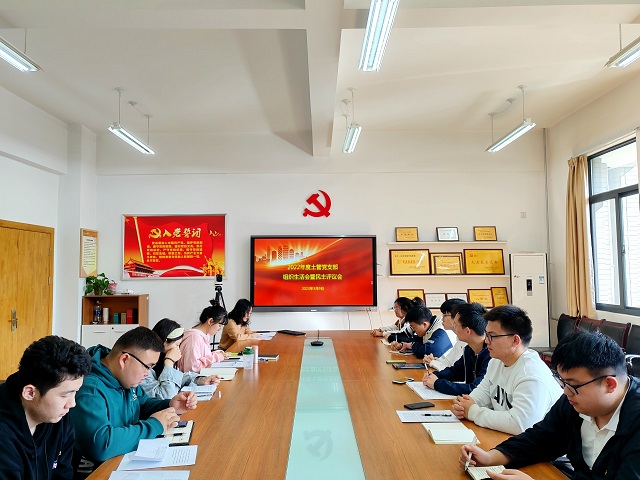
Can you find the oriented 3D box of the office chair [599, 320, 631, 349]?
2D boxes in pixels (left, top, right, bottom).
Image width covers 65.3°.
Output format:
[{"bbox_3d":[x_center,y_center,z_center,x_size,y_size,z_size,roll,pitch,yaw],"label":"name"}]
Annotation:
[{"bbox_3d":[2.791,1.307,5.117,0.620,0.970,0.570,0,-3,-1],"label":"office chair"}]

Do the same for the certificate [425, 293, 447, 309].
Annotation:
[{"bbox_3d":[1.648,0.873,7.074,0.284,0.228,0.025,0,-17,-1],"label":"certificate"}]

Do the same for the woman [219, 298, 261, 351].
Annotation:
[{"bbox_3d":[-0.922,1.267,5.643,0.630,1.200,0.500,-1,-4,11],"label":"woman"}]

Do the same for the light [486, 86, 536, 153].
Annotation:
[{"bbox_3d":[2.325,-1.421,6.155,0.150,0.447,1.289,0,-3,-1],"label":"light"}]

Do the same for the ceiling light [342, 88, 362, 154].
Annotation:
[{"bbox_3d":[0.390,-1.404,6.136,0.150,0.447,1.289,0,-3,-1],"label":"ceiling light"}]

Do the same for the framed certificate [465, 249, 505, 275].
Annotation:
[{"bbox_3d":[2.353,0.318,7.140,0.572,0.382,0.025,0,-16,-1],"label":"framed certificate"}]

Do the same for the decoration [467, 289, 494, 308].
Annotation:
[{"bbox_3d":[2.279,0.838,7.074,0.328,0.269,0.025,0,-18,-1],"label":"decoration"}]

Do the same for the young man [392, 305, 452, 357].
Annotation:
[{"bbox_3d":[0.937,1.180,4.375,0.720,1.183,0.540,0,-3,-13],"label":"young man"}]

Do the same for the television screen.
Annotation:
[{"bbox_3d":[-0.087,0.479,7.083,1.794,1.085,0.090,0,-3,-1],"label":"television screen"}]

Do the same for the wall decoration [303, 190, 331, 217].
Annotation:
[{"bbox_3d":[-0.036,-0.522,7.225,0.405,0.388,0.025,0,-3,-1],"label":"wall decoration"}]

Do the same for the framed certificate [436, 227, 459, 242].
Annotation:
[{"bbox_3d":[1.825,-0.076,7.126,0.281,0.197,0.025,0,-17,-1],"label":"framed certificate"}]

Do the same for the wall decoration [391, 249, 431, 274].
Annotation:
[{"bbox_3d":[1.285,0.319,7.084,0.559,0.364,0.025,0,-16,-1],"label":"wall decoration"}]

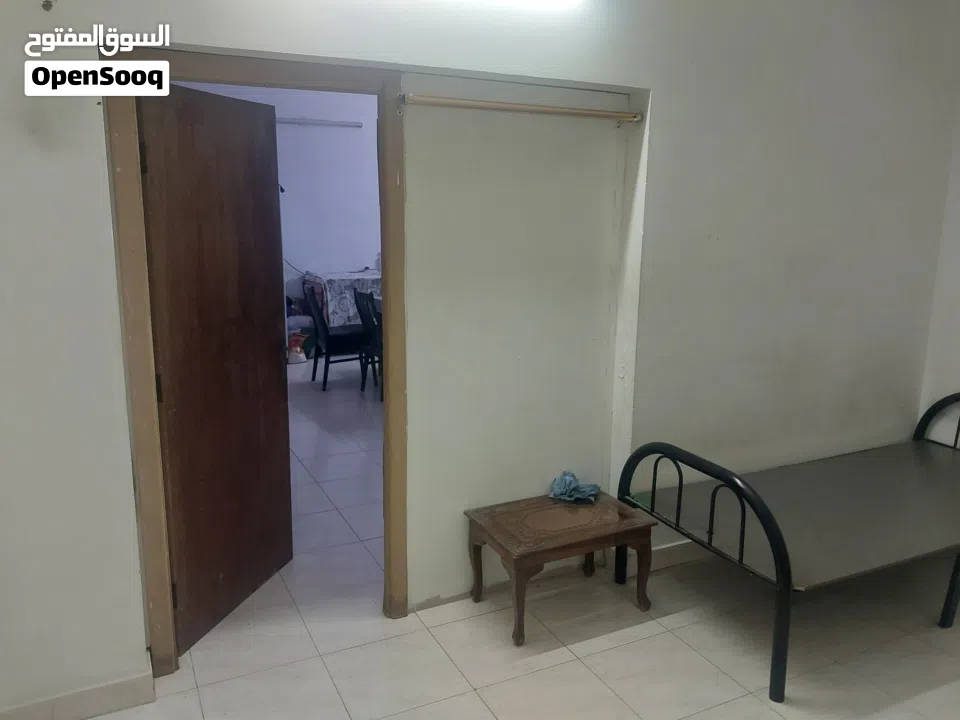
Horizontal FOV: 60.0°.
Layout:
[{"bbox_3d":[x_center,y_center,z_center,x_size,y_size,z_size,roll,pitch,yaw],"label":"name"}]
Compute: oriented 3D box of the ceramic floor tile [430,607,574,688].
[{"bbox_3d":[0.080,1.104,3.221,0.435,0.010,0.439,-6,15,-26],"label":"ceramic floor tile"}]

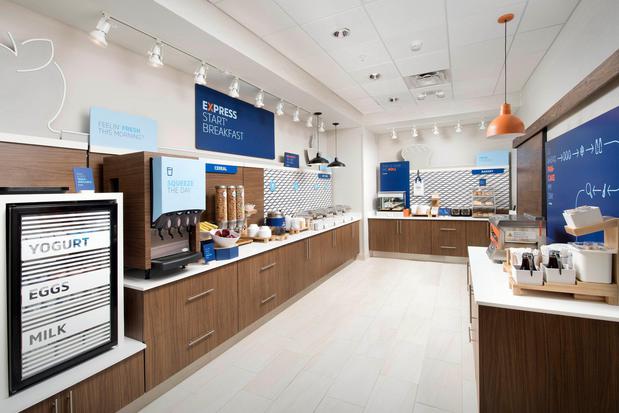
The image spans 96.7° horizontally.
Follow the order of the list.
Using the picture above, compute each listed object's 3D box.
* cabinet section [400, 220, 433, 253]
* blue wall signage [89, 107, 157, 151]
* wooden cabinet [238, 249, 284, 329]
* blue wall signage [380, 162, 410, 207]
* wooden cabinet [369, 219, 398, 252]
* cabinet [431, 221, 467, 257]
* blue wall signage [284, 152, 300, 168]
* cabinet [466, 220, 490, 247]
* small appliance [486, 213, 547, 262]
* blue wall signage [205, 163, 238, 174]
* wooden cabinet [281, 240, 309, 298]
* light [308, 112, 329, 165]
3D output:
[{"bbox_3d":[2.390,0.632,6.087,0.637,0.725,0.580,0,3,28],"label":"cabinet section"},{"bbox_3d":[-1.583,-0.642,2.387,0.020,0.310,0.540,1,4,29],"label":"blue wall signage"},{"bbox_3d":[-0.750,0.871,3.256,0.570,0.716,0.828,0,3,29],"label":"wooden cabinet"},{"bbox_3d":[2.009,-0.459,6.448,0.671,1.135,0.037,0,3,29],"label":"blue wall signage"},{"bbox_3d":[1.784,0.631,6.396,0.657,0.716,0.570,0,3,29],"label":"wooden cabinet"},{"bbox_3d":[2.927,0.630,5.758,0.634,0.716,0.570,0,3,29],"label":"cabinet"},{"bbox_3d":[-0.293,-0.791,4.743,0.020,0.235,0.460,1,4,29],"label":"blue wall signage"},{"bbox_3d":[3.374,0.629,5.508,0.391,0.716,0.570,0,3,29],"label":"cabinet"},{"bbox_3d":[1.830,0.285,2.468,0.370,0.380,0.290,-1,3,10],"label":"small appliance"},{"bbox_3d":[-1.034,-0.442,3.295,0.025,0.101,0.524,0,3,29],"label":"blue wall signage"},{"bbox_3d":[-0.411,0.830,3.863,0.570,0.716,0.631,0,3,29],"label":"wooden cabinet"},{"bbox_3d":[0.162,-1.215,4.940,0.360,0.920,0.360,-1,3,0],"label":"light"}]

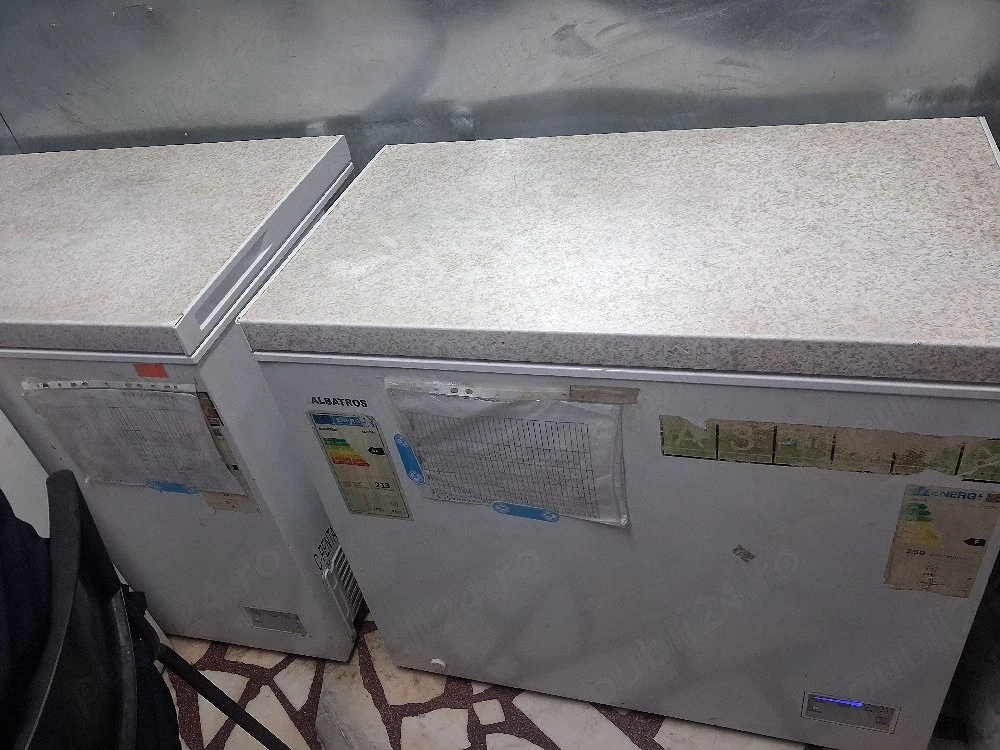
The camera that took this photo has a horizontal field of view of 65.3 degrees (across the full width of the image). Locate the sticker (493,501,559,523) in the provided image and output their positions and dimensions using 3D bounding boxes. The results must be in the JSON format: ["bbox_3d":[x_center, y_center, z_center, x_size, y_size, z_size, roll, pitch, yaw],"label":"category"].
[{"bbox_3d":[0.036,0.197,1.119,0.099,0.027,0.002,6,42,16],"label":"sticker"}]

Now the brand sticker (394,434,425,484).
[{"bbox_3d":[-0.130,0.121,1.115,0.026,0.100,0.002,1,40,20],"label":"brand sticker"}]

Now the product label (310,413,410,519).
[{"bbox_3d":[-0.205,0.139,1.159,0.110,0.220,0.002,3,41,18],"label":"product label"}]

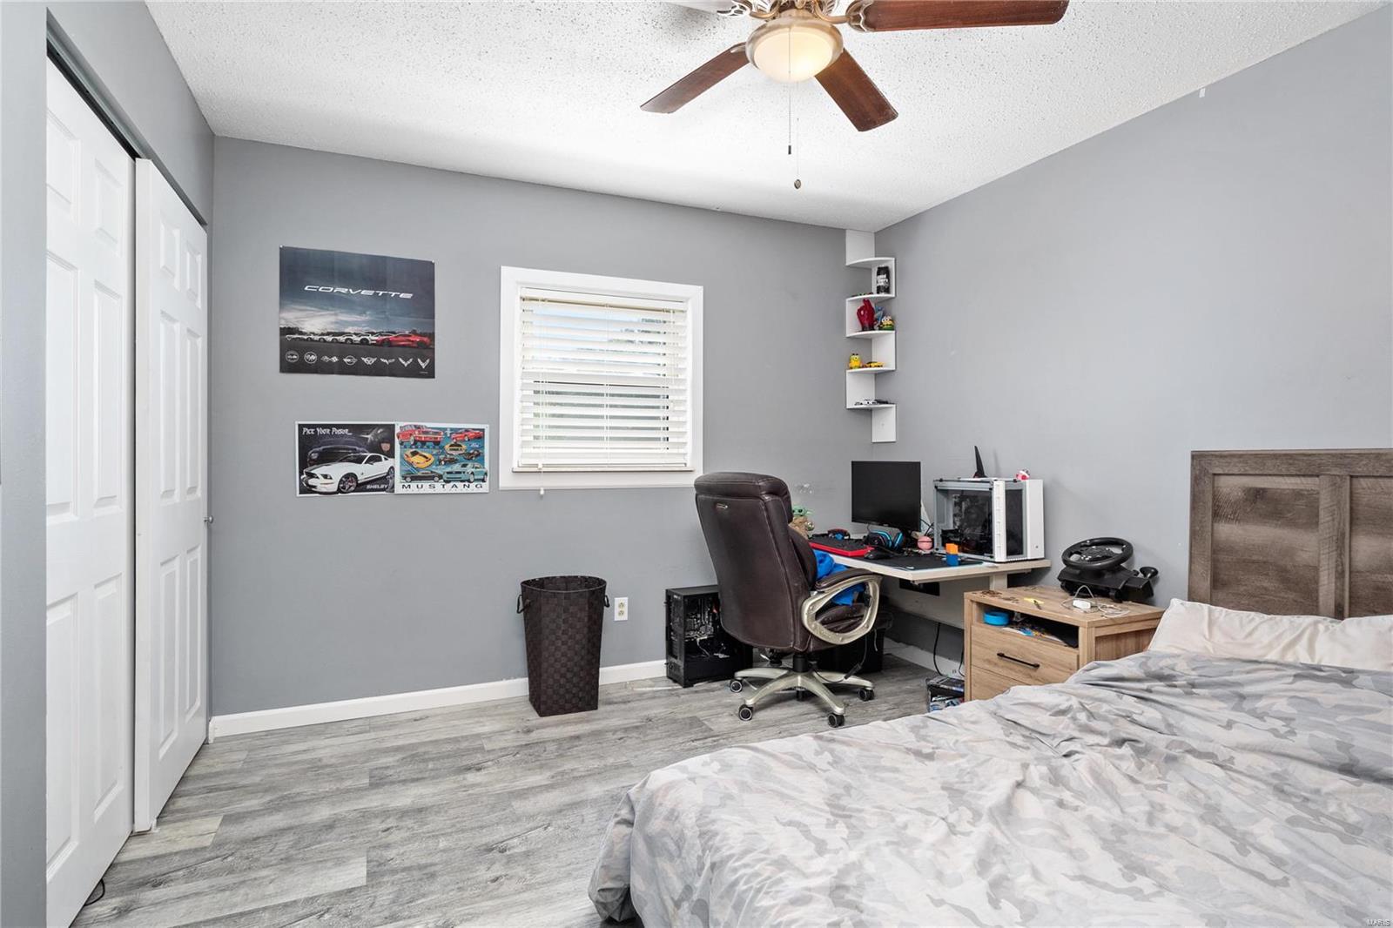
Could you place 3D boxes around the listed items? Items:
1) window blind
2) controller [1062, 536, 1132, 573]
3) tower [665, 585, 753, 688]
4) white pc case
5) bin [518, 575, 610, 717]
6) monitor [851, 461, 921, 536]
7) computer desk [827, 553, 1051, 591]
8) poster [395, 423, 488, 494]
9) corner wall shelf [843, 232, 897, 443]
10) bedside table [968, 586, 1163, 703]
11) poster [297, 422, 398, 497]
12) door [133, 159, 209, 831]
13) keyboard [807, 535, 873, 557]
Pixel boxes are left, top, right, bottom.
[{"bbox_3d":[-0.440,-0.397,3.488,0.905,0.875,0.060,0,1,-24],"label":"window blind"},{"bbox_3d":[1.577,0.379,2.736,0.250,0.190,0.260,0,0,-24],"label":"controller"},{"bbox_3d":[0.071,0.887,3.640,0.410,0.457,0.195,0,0,-24],"label":"tower"},{"bbox_3d":[1.336,0.242,3.194,0.250,0.358,0.415,0,0,-24],"label":"white pc case"},{"bbox_3d":[-0.610,0.826,3.189,0.410,0.570,0.380,0,1,-24],"label":"bin"},{"bbox_3d":[1.036,0.203,3.711,0.170,0.430,0.555,0,0,-24],"label":"monitor"},{"bbox_3d":[0.932,0.760,3.389,0.790,0.705,1.200,0,1,-24],"label":"computer desk"},{"bbox_3d":[-1.160,-0.023,3.194,0.405,0.319,0.008,0,0,-24],"label":"poster"},{"bbox_3d":[1.011,-0.744,4.010,0.200,1.230,0.200,0,1,-24],"label":"corner wall shelf"},{"bbox_3d":[1.410,0.830,2.690,0.430,0.588,0.570,0,0,-24],"label":"bedside table"},{"bbox_3d":[-1.497,-0.019,3.006,0.395,0.313,0.010,0,1,-24],"label":"poster"},{"bbox_3d":[-1.843,0.094,2.466,0.039,2.040,0.760,0,0,-24],"label":"door"},{"bbox_3d":[0.661,0.388,3.295,0.155,0.040,0.450,0,1,-24],"label":"keyboard"}]

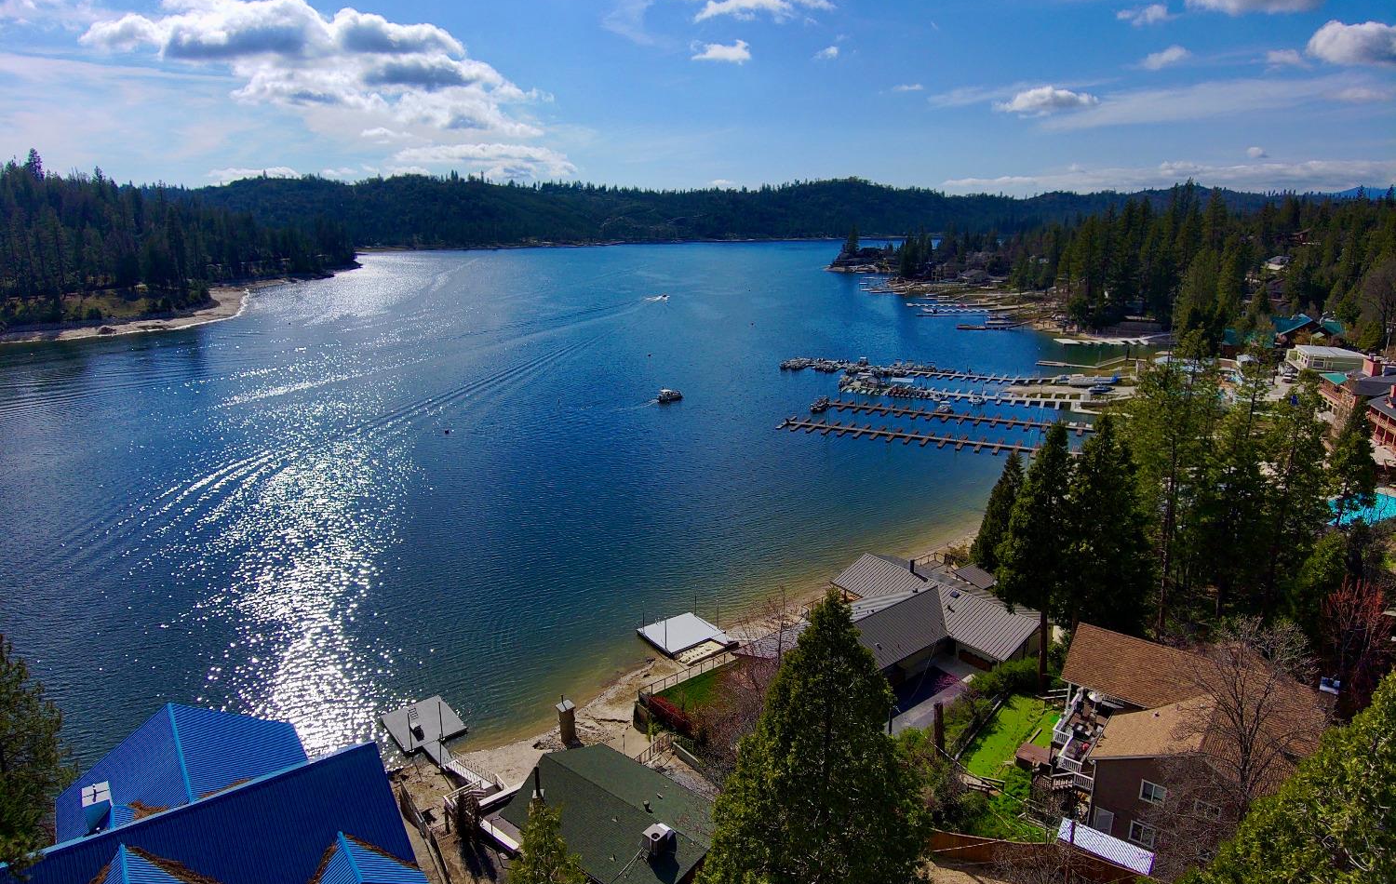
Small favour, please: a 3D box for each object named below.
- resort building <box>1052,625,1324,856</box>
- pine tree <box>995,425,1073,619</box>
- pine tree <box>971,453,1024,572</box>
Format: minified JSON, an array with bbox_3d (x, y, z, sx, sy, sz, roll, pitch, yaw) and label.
[{"bbox_3d":[30.054,17.789,52.201,15.000,7.500,18.300,9,18,34],"label":"resort building"},{"bbox_3d":[25.114,8.652,61.766,6.000,20.880,6.000,-1,15,0],"label":"pine tree"},{"bbox_3d":[32.107,7.901,87.973,6.200,14.270,6.200,-1,15,0],"label":"pine tree"}]

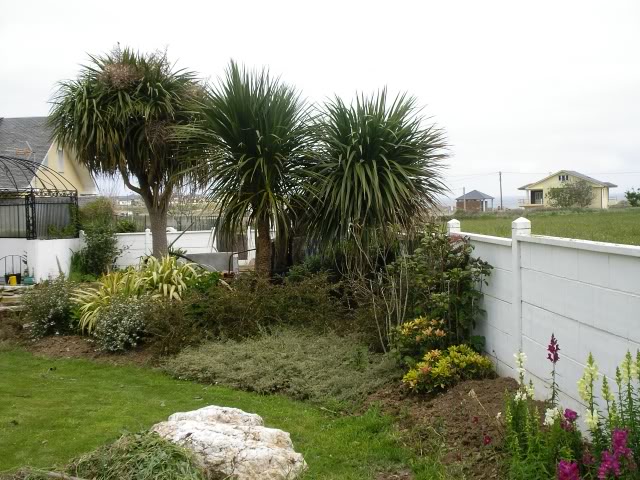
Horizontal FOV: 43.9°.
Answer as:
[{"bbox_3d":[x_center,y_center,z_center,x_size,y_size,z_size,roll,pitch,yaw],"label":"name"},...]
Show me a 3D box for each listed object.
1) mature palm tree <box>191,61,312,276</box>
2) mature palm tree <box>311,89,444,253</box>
[{"bbox_3d":[-0.763,-0.704,9.400,1.520,2.850,1.500,-2,3,-5],"label":"mature palm tree"},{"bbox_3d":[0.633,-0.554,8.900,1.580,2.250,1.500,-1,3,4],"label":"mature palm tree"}]

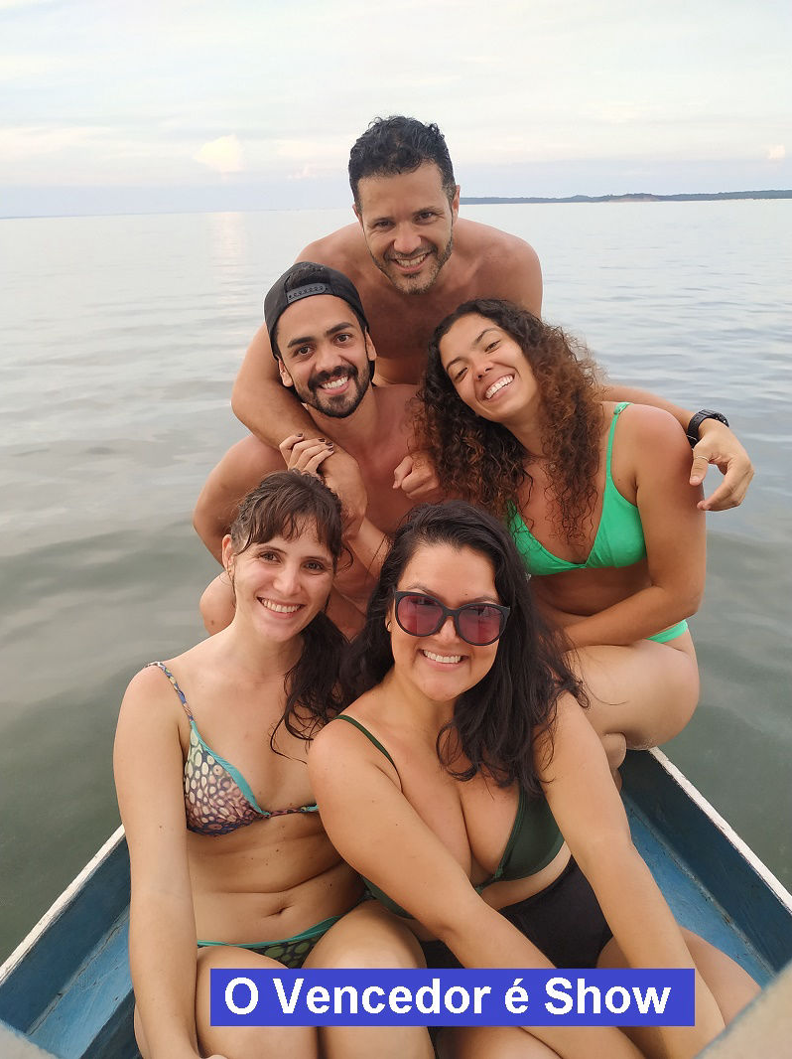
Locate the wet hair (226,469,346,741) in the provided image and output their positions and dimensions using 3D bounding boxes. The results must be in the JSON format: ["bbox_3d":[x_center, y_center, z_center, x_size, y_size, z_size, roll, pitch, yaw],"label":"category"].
[{"bbox_3d":[-0.158,0.103,1.070,0.190,0.410,0.220,-7,24,-13],"label":"wet hair"}]

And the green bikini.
[{"bbox_3d":[0.350,0.002,1.325,0.340,0.490,0.270,4,24,11],"label":"green bikini"}]

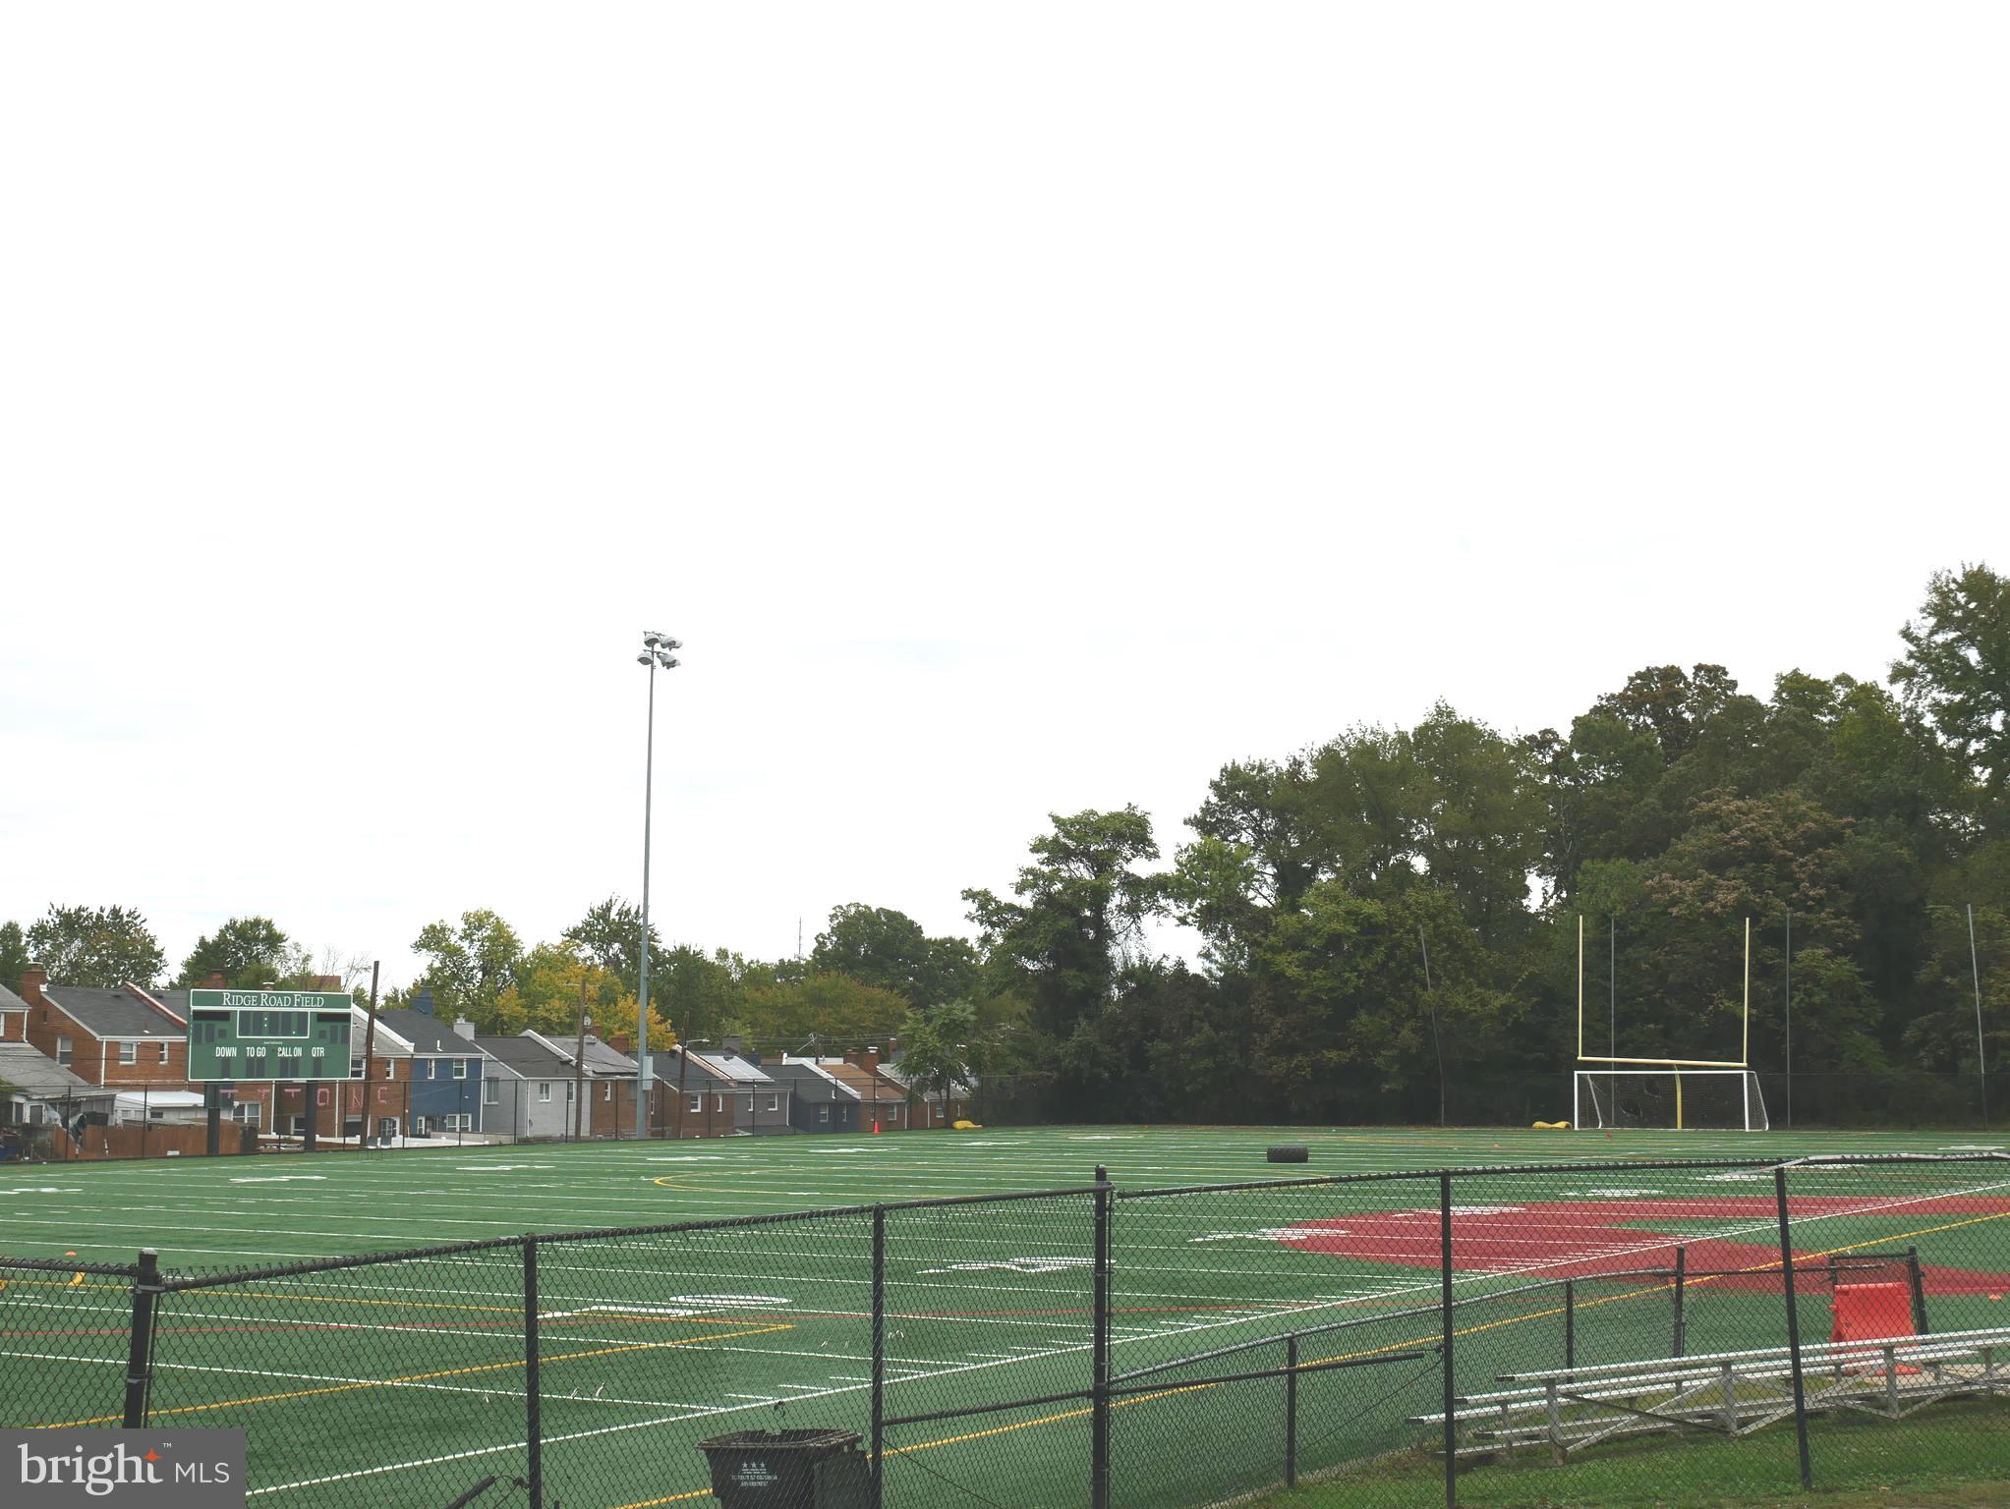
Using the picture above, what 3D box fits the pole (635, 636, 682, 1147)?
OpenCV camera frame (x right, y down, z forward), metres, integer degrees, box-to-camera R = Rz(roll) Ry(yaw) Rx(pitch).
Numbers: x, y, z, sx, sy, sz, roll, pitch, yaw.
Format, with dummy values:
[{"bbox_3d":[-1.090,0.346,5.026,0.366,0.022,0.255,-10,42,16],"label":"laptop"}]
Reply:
[{"bbox_3d":[-14.707,5.438,126.025,1.000,20.900,2.200,-3,-7,31],"label":"pole"}]

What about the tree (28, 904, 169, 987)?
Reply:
[{"bbox_3d":[-47.571,13.454,157.446,7.530,11.350,7.300,2,-6,-17],"label":"tree"}]

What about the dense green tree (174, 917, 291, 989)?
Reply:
[{"bbox_3d":[-42.983,14.537,167.457,6.750,11.130,6.540,2,-6,-14],"label":"dense green tree"}]

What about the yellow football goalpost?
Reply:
[{"bbox_3d":[28.404,11.530,128.950,7.350,9.150,2.100,-3,-7,31],"label":"yellow football goalpost"}]

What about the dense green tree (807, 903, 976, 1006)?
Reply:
[{"bbox_3d":[-8.772,18.794,231.269,13.410,14.980,13.010,0,-6,-2],"label":"dense green tree"}]

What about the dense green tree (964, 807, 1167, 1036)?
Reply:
[{"bbox_3d":[3.208,11.059,161.188,11.100,16.640,10.770,0,-6,1],"label":"dense green tree"}]

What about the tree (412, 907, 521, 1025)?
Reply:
[{"bbox_3d":[-32.113,15.245,179.414,6.840,12.010,6.640,1,-6,-10],"label":"tree"}]

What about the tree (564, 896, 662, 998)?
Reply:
[{"bbox_3d":[-25.704,16.113,197.329,6.570,13.750,6.370,1,-6,-7],"label":"tree"}]

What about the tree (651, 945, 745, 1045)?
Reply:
[{"bbox_3d":[-19.937,17.557,195.488,6.300,10.500,6.110,1,-6,-6],"label":"tree"}]

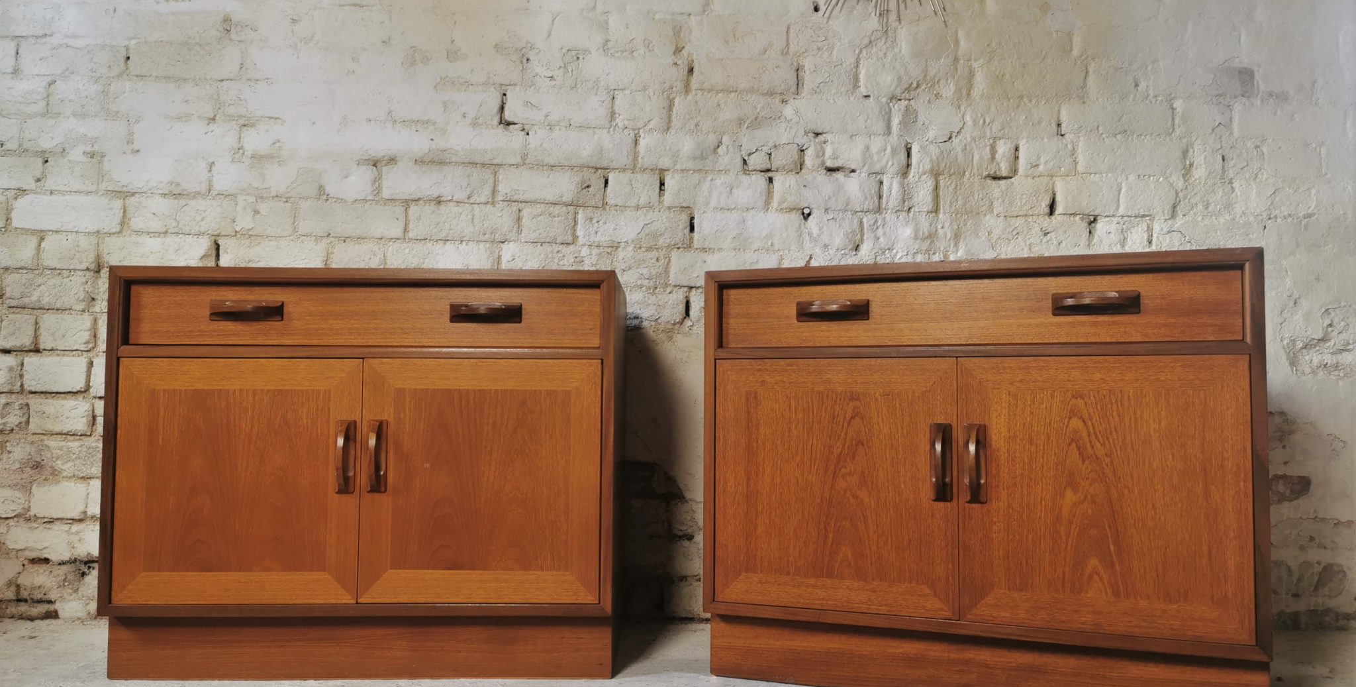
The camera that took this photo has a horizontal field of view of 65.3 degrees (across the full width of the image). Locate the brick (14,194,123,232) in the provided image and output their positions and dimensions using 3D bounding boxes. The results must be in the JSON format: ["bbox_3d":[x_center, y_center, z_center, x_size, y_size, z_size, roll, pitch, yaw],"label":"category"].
[{"bbox_3d":[-1.253,-0.263,2.215,0.219,0.074,0.110,1,-4,-2],"label":"brick"}]

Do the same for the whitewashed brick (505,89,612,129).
[{"bbox_3d":[-0.252,-0.493,2.283,0.222,0.080,0.100,0,-3,1],"label":"whitewashed brick"}]

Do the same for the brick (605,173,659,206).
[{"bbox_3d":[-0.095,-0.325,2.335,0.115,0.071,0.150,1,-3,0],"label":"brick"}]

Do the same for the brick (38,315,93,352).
[{"bbox_3d":[-1.300,-0.018,2.320,0.120,0.076,0.150,1,-3,0],"label":"brick"}]

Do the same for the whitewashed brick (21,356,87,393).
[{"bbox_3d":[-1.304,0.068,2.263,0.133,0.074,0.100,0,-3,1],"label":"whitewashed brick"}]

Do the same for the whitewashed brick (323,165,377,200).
[{"bbox_3d":[-0.682,-0.328,2.261,0.113,0.072,0.150,1,-4,-2],"label":"whitewashed brick"}]

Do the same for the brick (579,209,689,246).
[{"bbox_3d":[-0.094,-0.245,2.309,0.234,0.075,0.105,1,-3,0],"label":"brick"}]

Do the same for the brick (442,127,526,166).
[{"bbox_3d":[-0.408,-0.408,2.257,0.176,0.079,0.110,1,-4,-2],"label":"brick"}]

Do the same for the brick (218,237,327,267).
[{"bbox_3d":[-0.855,-0.182,2.272,0.230,0.073,0.100,0,-3,1],"label":"brick"}]

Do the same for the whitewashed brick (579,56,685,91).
[{"bbox_3d":[-0.099,-0.577,2.325,0.227,0.072,0.105,1,-3,0],"label":"whitewashed brick"}]

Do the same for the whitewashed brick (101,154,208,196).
[{"bbox_3d":[-1.076,-0.344,2.227,0.214,0.082,0.110,1,-4,-2],"label":"whitewashed brick"}]

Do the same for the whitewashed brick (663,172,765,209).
[{"bbox_3d":[0.076,-0.316,2.270,0.216,0.077,0.110,1,-4,-2],"label":"whitewashed brick"}]

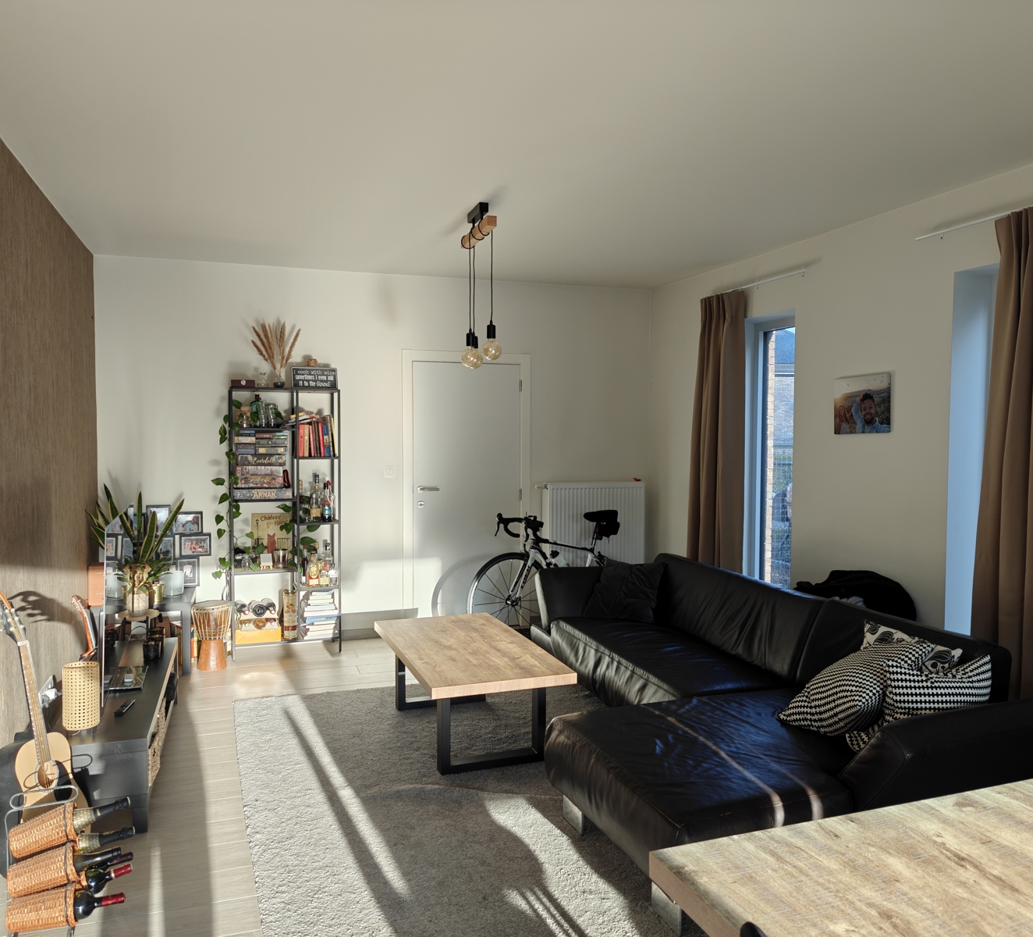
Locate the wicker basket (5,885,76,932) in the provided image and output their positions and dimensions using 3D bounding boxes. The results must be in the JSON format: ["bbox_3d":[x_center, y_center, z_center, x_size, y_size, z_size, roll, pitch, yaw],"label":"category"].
[{"bbox_3d":[-1.374,1.273,2.400,0.185,0.112,0.115,-4,4,-19],"label":"wicker basket"}]

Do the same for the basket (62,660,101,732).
[{"bbox_3d":[-1.663,0.868,3.168,0.132,0.236,0.132,-1,3,-19],"label":"basket"}]

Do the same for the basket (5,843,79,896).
[{"bbox_3d":[-1.370,1.161,2.400,0.185,0.112,0.115,-8,5,-19],"label":"basket"}]

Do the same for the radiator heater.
[{"bbox_3d":[0.588,0.544,6.411,0.843,0.880,0.125,-1,3,-19],"label":"radiator heater"}]

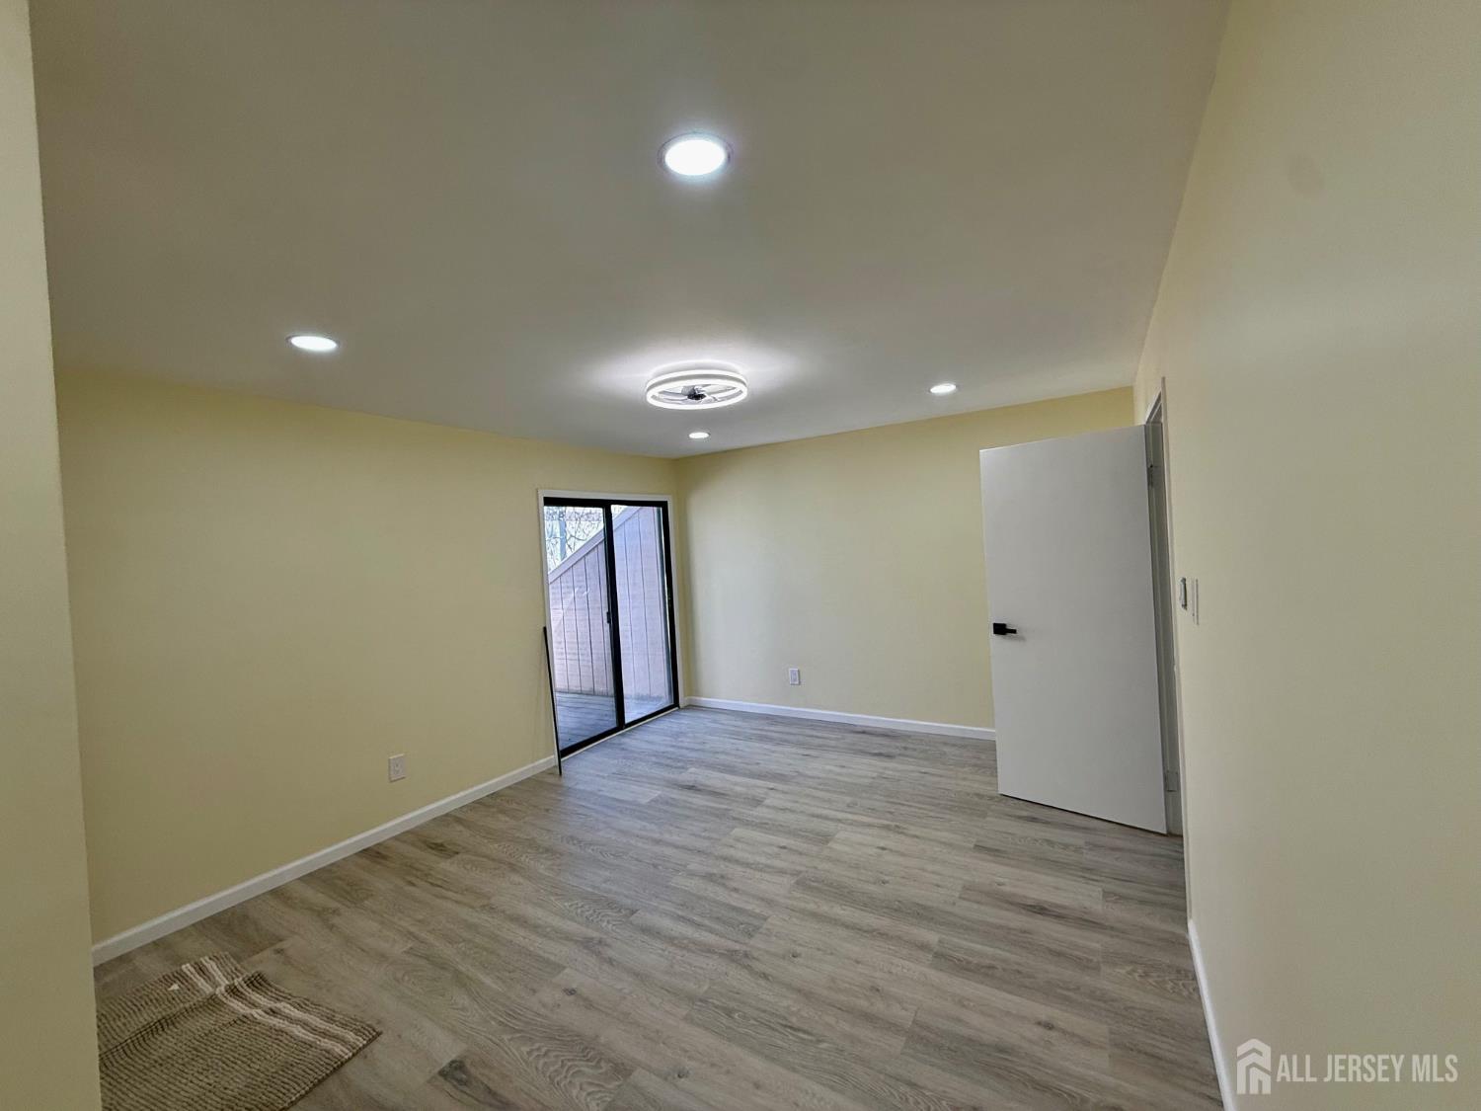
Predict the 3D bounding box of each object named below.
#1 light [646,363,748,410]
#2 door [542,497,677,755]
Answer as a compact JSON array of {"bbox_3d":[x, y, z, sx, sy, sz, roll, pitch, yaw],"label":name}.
[{"bbox_3d":[-0.216,-0.858,3.001,0.505,0.120,0.505,-3,1,0],"label":"light"},{"bbox_3d":[-1.069,0.521,5.226,0.100,2.010,1.540,-3,1,31],"label":"door"}]

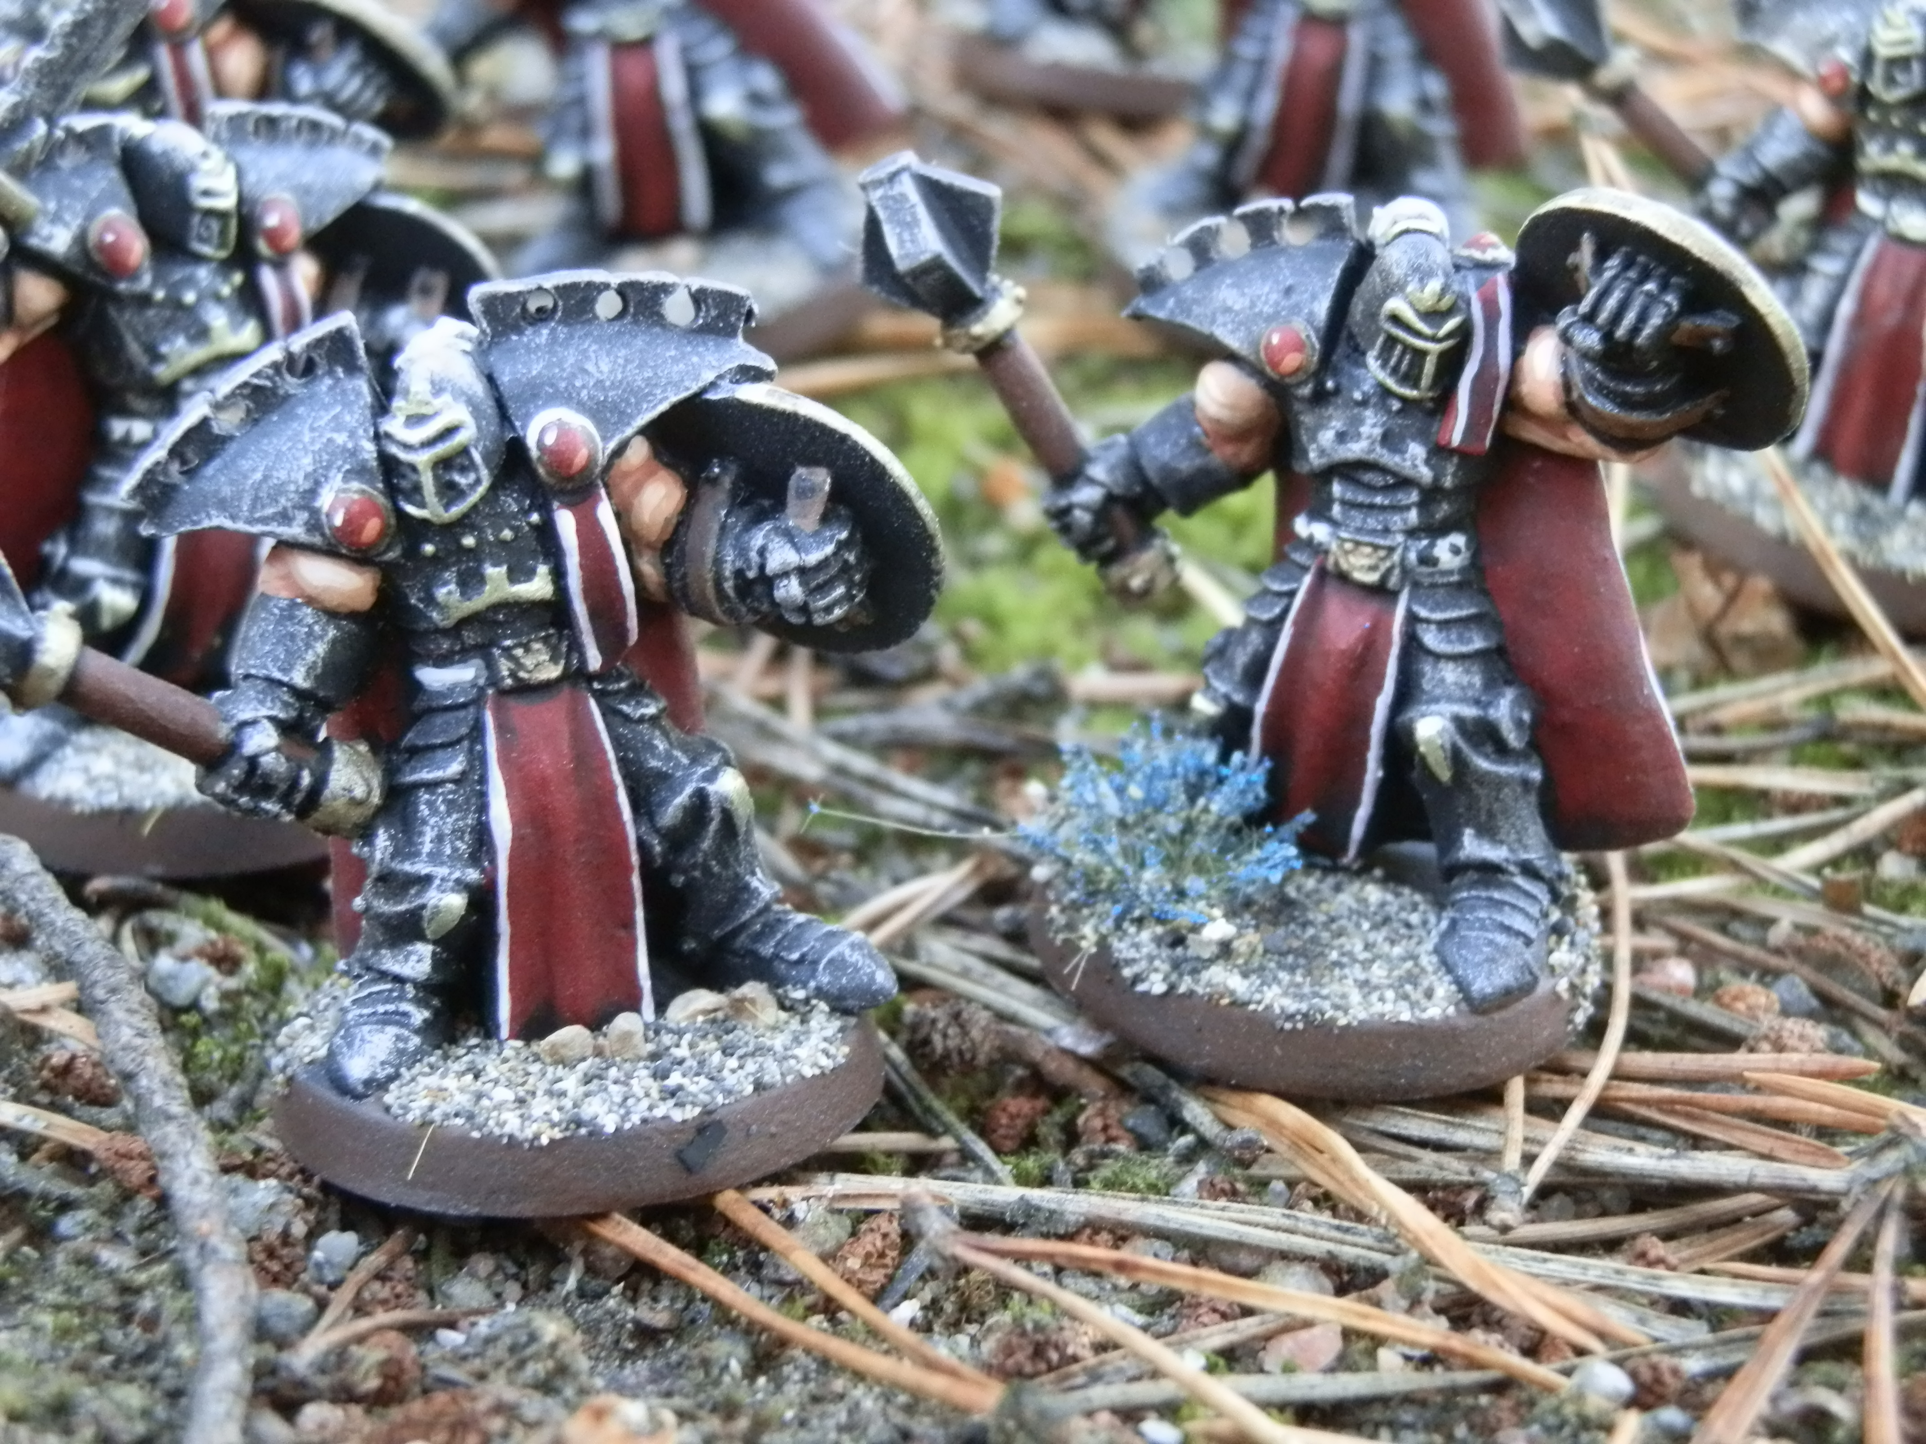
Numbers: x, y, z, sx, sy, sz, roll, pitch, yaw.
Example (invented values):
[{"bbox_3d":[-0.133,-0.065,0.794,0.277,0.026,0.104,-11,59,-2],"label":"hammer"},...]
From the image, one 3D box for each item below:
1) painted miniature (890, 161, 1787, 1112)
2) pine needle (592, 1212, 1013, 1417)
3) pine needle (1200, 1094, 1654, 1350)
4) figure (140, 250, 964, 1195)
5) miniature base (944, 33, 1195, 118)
[{"bbox_3d":[0.016,-0.006,0.149,0.040,0.037,0.026,8,23,16],"label":"painted miniature"},{"bbox_3d":[-0.008,0.022,0.128,0.023,0.002,0.002,16,27,35],"label":"pine needle"},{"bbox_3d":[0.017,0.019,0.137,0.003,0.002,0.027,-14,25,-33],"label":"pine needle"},{"bbox_3d":[-0.018,-0.001,0.139,0.034,0.035,0.026,-6,19,-11],"label":"figure"},{"bbox_3d":[0.013,-0.049,0.252,0.026,0.004,0.026,0,25,0],"label":"miniature base"}]

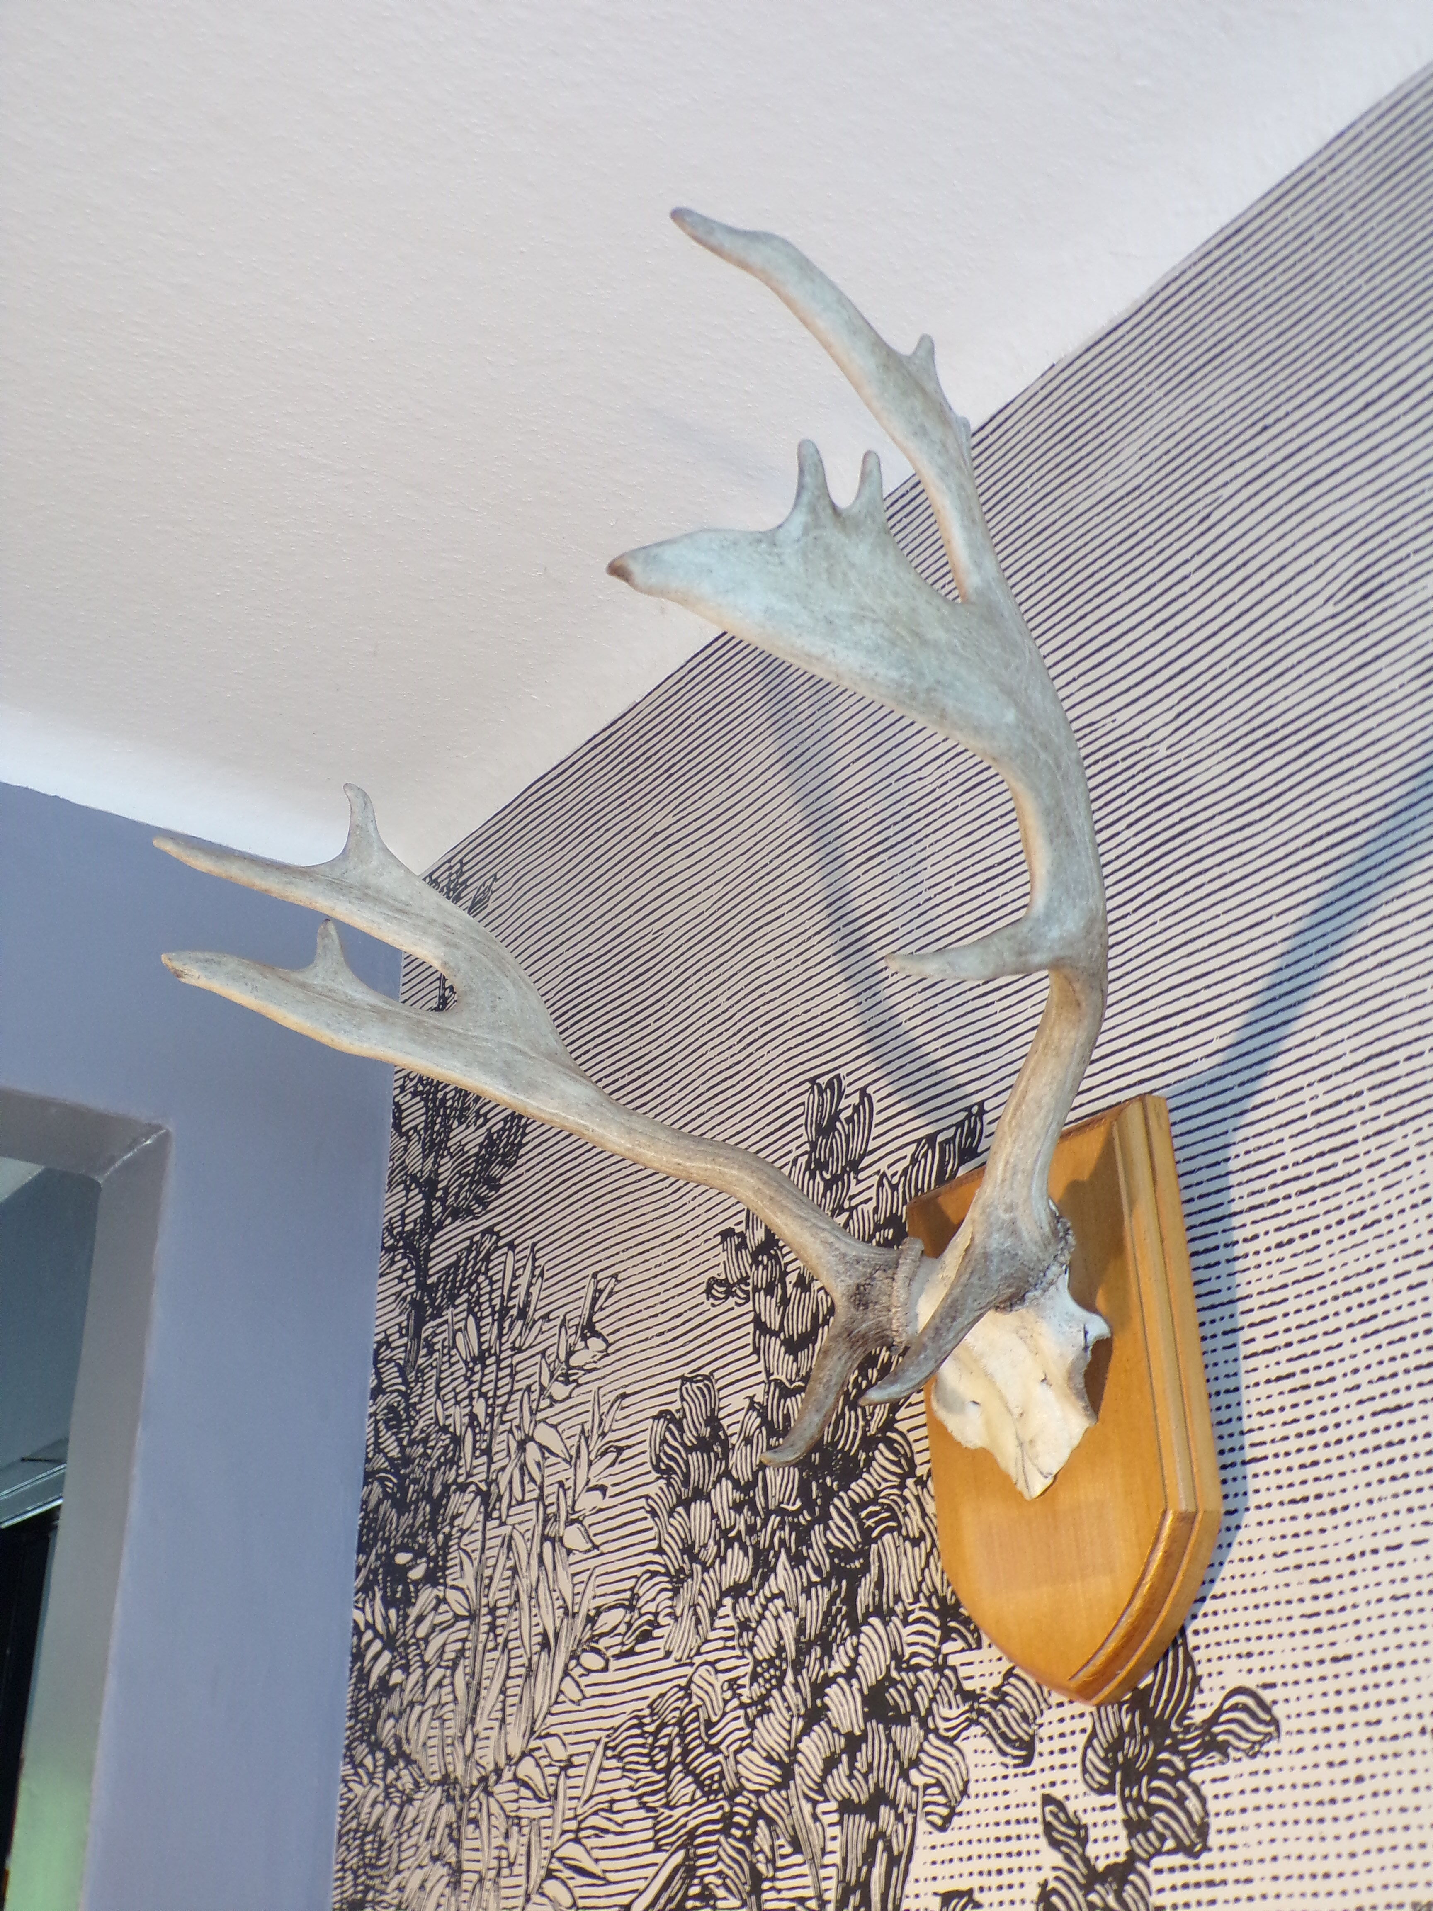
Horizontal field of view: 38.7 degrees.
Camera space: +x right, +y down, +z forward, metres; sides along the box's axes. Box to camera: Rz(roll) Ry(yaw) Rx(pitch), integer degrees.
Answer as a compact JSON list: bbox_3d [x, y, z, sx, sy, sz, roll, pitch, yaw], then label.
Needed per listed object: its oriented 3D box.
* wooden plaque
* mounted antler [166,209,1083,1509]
[{"bbox_3d":[0.169,0.229,1.021,0.025,0.278,0.182,16,-32,-31],"label":"wooden plaque"},{"bbox_3d":[-0.007,0.026,0.993,0.388,0.436,0.572,16,-32,-31],"label":"mounted antler"}]

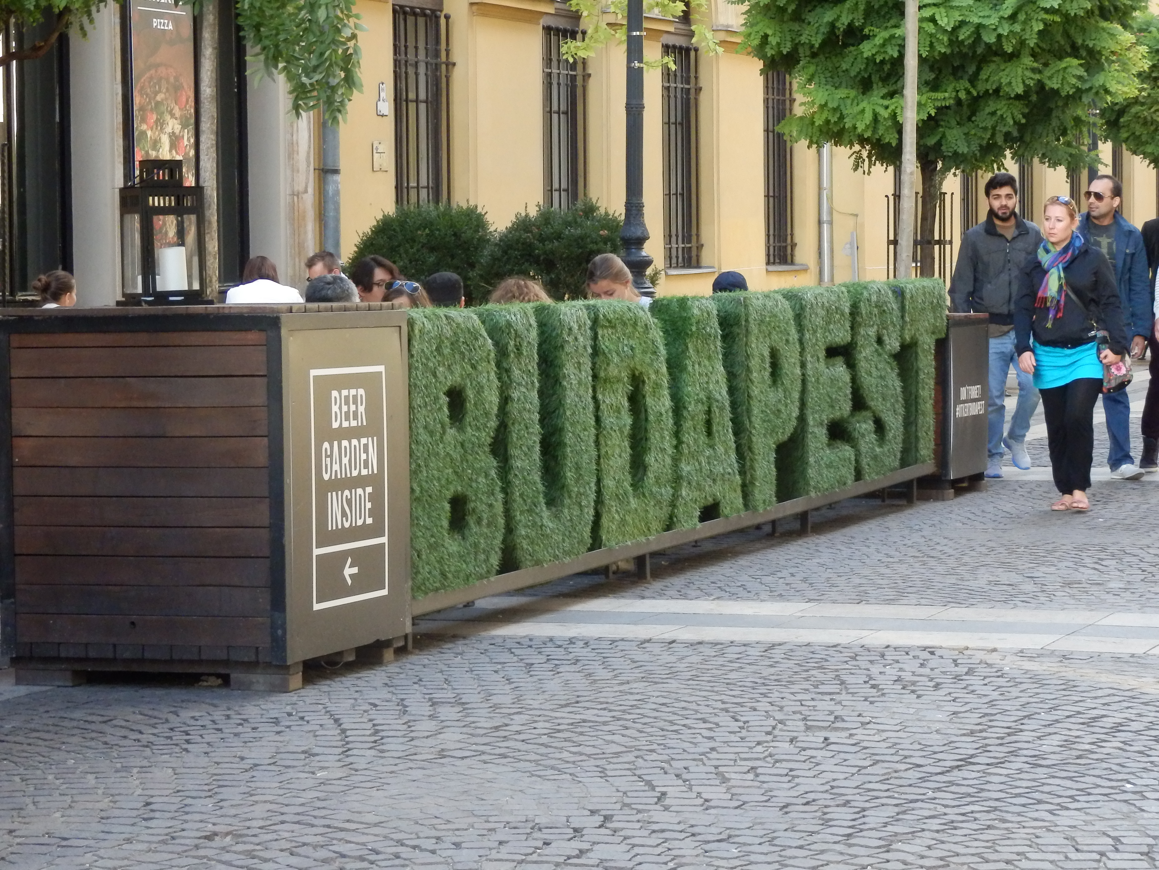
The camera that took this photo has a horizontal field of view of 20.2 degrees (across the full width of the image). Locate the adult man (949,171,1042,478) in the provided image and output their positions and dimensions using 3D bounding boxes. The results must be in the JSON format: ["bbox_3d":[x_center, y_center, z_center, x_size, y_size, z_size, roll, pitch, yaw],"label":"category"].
[{"bbox_3d":[2.480,-0.661,19.335,0.580,1.795,0.480,0,3,13],"label":"adult man"}]

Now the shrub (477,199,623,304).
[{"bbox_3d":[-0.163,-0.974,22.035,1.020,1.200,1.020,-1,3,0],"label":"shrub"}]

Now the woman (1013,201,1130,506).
[{"bbox_3d":[2.584,-0.443,17.031,0.580,1.627,0.420,1,4,21],"label":"woman"}]

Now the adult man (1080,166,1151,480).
[{"bbox_3d":[3.082,-0.630,18.951,0.560,1.767,0.450,0,4,18],"label":"adult man"}]

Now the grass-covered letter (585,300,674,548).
[{"bbox_3d":[0.150,-0.066,13.345,0.200,0.998,0.912,1,4,21],"label":"grass-covered letter"}]

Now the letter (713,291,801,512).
[{"bbox_3d":[0.810,-0.170,15.023,0.200,0.998,0.848,1,4,21],"label":"letter"}]

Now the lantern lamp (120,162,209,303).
[{"bbox_3d":[-1.365,-0.665,10.680,0.245,0.475,0.245,-2,4,-26],"label":"lantern lamp"}]

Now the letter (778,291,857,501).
[{"bbox_3d":[1.137,-0.222,15.854,0.200,0.998,0.885,1,4,21],"label":"letter"}]

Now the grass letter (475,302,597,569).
[{"bbox_3d":[-0.191,-0.011,12.478,0.200,0.998,0.936,1,4,21],"label":"grass letter"}]

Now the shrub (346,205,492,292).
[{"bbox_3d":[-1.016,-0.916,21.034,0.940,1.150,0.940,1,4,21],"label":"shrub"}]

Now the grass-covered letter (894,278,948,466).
[{"bbox_3d":[1.780,-0.324,17.490,0.200,0.998,0.877,1,4,21],"label":"grass-covered letter"}]

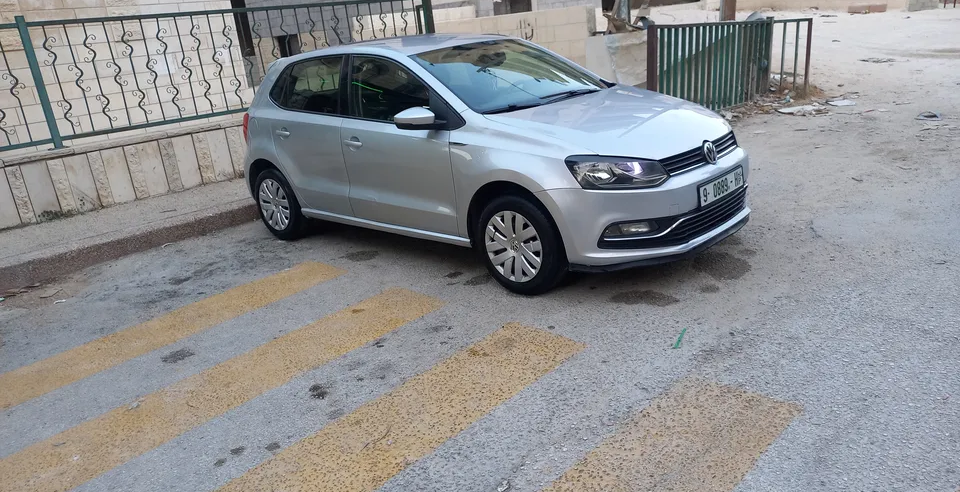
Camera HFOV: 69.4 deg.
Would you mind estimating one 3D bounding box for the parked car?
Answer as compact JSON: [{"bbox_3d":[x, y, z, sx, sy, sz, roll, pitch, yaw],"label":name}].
[{"bbox_3d":[-0.158,-0.793,4.993,3.970,1.455,1.700,10,24,42],"label":"parked car"}]

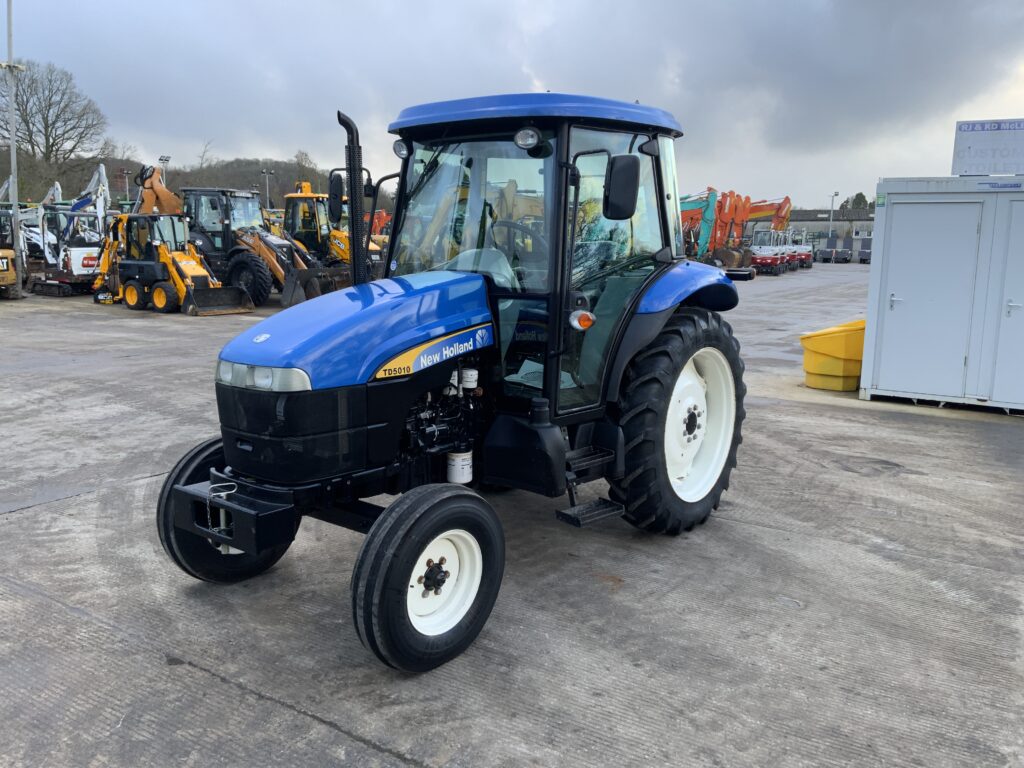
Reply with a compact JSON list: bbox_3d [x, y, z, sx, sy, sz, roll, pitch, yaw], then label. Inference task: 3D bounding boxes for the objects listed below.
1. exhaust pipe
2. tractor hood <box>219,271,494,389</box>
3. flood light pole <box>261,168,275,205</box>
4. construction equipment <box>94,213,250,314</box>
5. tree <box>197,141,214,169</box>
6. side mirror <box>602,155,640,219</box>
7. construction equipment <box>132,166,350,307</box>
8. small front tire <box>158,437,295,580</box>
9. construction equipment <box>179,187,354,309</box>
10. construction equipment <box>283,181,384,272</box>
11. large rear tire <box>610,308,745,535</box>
[{"bbox_3d":[-0.854,-0.917,4.682,0.175,1.070,0.120,-1,10,-11],"label":"exhaust pipe"},{"bbox_3d":[-0.762,-0.296,4.208,0.730,0.500,1.380,8,12,37],"label":"tractor hood"},{"bbox_3d":[-16.676,-11.582,58.921,0.980,6.261,0.350,-2,10,-15],"label":"flood light pole"},{"bbox_3d":[-8.702,-2.996,21.073,4.800,2.300,1.550,7,12,32],"label":"construction equipment"},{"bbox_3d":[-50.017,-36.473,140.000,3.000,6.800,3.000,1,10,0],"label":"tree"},{"bbox_3d":[0.504,-0.930,4.050,0.185,0.290,0.080,4,10,21],"label":"side mirror"},{"bbox_3d":[-7.750,-4.130,23.400,6.700,3.600,2.400,5,10,22],"label":"construction equipment"},{"bbox_3d":[-1.512,0.675,4.642,0.210,0.788,0.796,9,13,40],"label":"small front tire"},{"bbox_3d":[-6.742,-3.710,23.143,5.500,3.050,2.350,6,11,30],"label":"construction equipment"},{"bbox_3d":[-5.270,-4.450,25.800,5.700,3.500,2.350,7,11,34],"label":"construction equipment"},{"bbox_3d":[1.091,0.234,5.473,0.340,1.431,1.445,8,12,37],"label":"large rear tire"}]

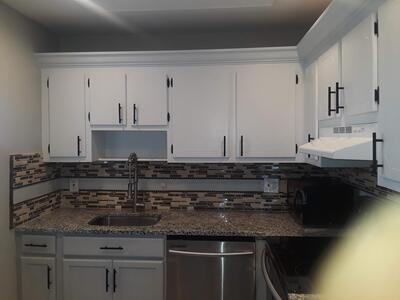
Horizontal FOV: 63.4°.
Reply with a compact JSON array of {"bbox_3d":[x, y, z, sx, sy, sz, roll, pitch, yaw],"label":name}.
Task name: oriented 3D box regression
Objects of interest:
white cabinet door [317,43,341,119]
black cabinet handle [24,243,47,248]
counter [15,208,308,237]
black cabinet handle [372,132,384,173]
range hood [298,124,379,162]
[{"bbox_3d":[0.731,-0.367,1.819,0.020,0.388,0.334,0,2,5],"label":"white cabinet door"},{"bbox_3d":[-1.130,0.661,2.245,0.150,0.012,0.038,0,2,5],"label":"black cabinet handle"},{"bbox_3d":[-0.160,0.543,2.480,2.243,0.033,0.655,0,2,5],"label":"counter"},{"bbox_3d":[0.641,0.012,1.162,0.038,0.150,0.012,0,2,5],"label":"black cabinet handle"},{"bbox_3d":[0.793,-0.045,1.625,0.455,0.147,0.763,0,2,5],"label":"range hood"}]

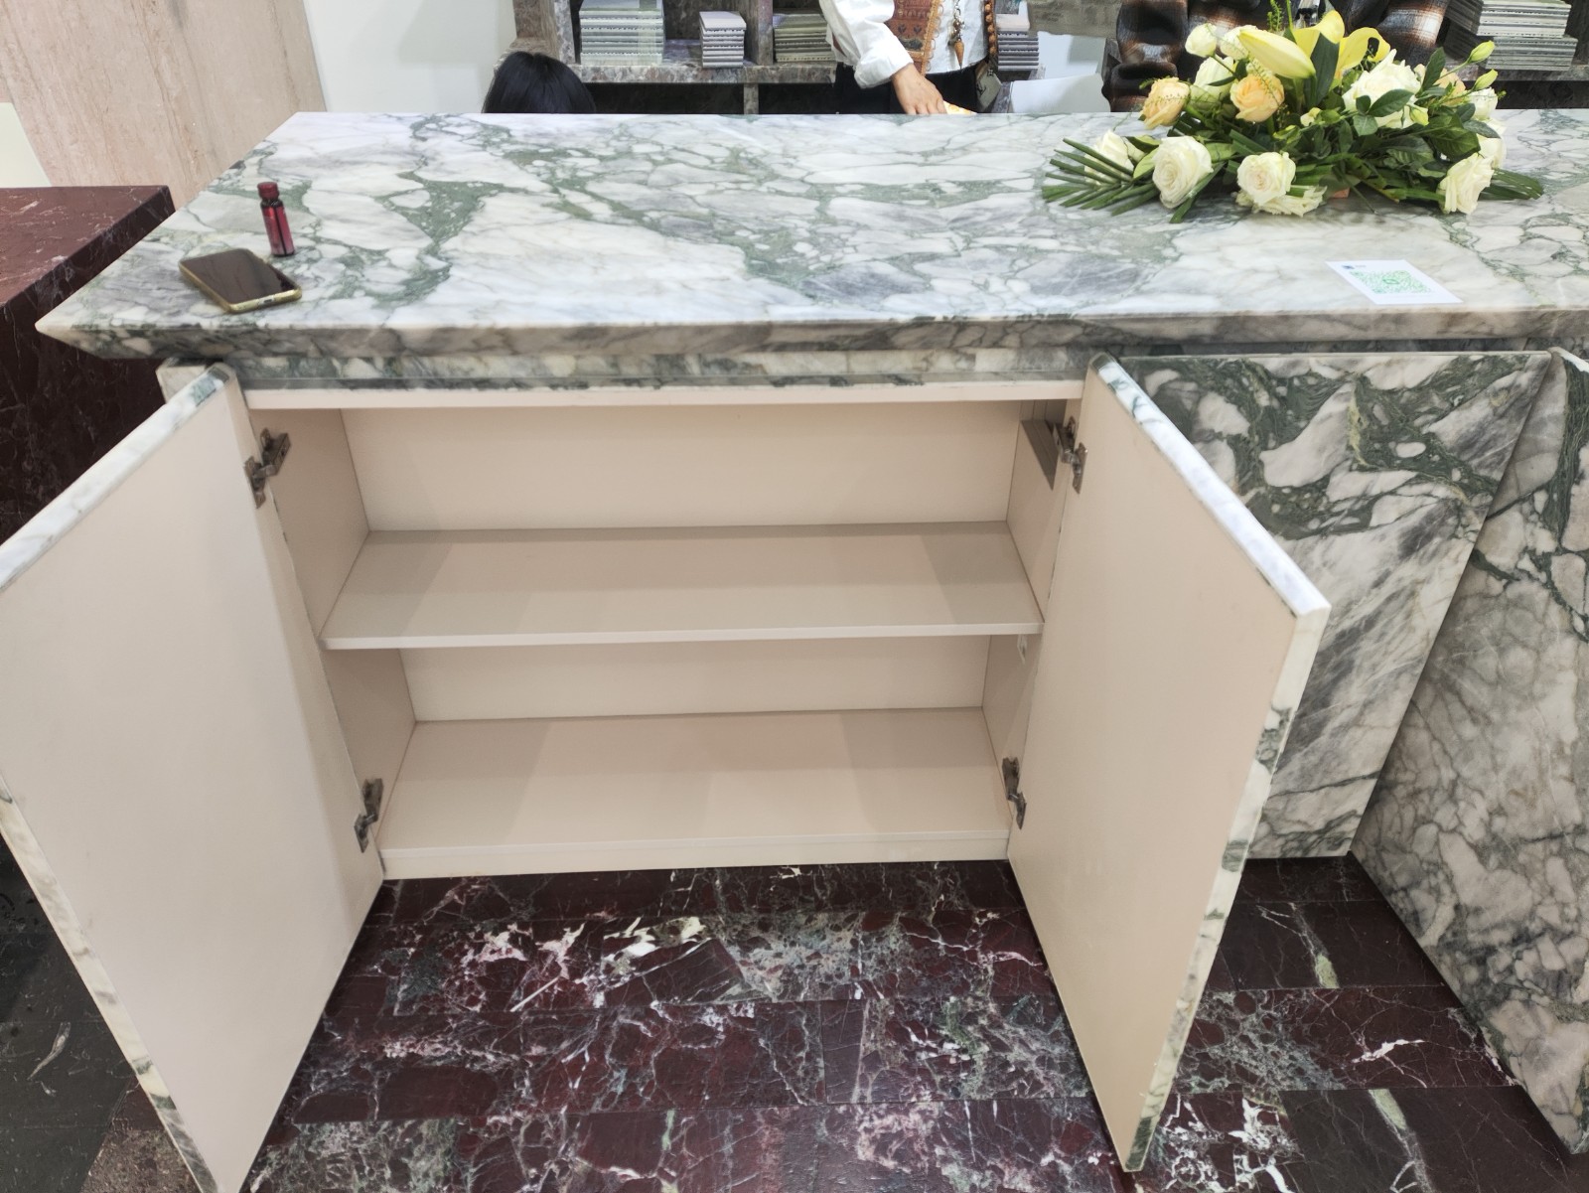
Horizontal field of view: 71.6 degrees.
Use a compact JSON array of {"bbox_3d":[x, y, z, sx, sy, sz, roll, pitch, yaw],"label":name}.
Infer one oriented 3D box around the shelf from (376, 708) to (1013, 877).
[{"bbox_3d":[-0.150,0.307,1.772,0.950,0.060,0.280,-1,35,-2],"label":"shelf"}]

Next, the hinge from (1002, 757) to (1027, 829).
[{"bbox_3d":[0.320,0.283,1.636,0.030,0.060,0.100,-1,35,-2],"label":"hinge"}]

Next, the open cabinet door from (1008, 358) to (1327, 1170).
[{"bbox_3d":[0.367,0.207,1.259,0.028,0.802,0.481,-3,35,-5],"label":"open cabinet door"}]

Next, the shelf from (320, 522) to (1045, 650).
[{"bbox_3d":[-0.149,-0.021,1.556,0.950,0.020,0.260,-1,35,-2],"label":"shelf"}]

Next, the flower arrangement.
[{"bbox_3d":[0.650,-0.643,1.424,0.640,0.250,0.350,-1,35,-2],"label":"flower arrangement"}]

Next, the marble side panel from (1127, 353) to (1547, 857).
[{"bbox_3d":[0.633,0.063,1.545,0.530,0.842,0.028,-1,34,-3],"label":"marble side panel"}]

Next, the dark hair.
[{"bbox_3d":[-0.455,-0.836,1.994,0.215,0.240,0.230,-1,35,-2],"label":"dark hair"}]

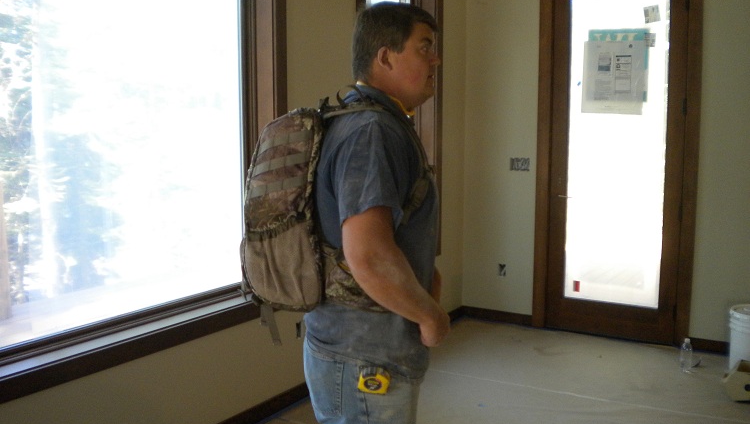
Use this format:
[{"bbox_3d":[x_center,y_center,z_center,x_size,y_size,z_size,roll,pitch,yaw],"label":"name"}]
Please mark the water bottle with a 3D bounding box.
[{"bbox_3d":[1.810,0.837,4.420,0.066,0.206,0.066,3,8,22],"label":"water bottle"}]

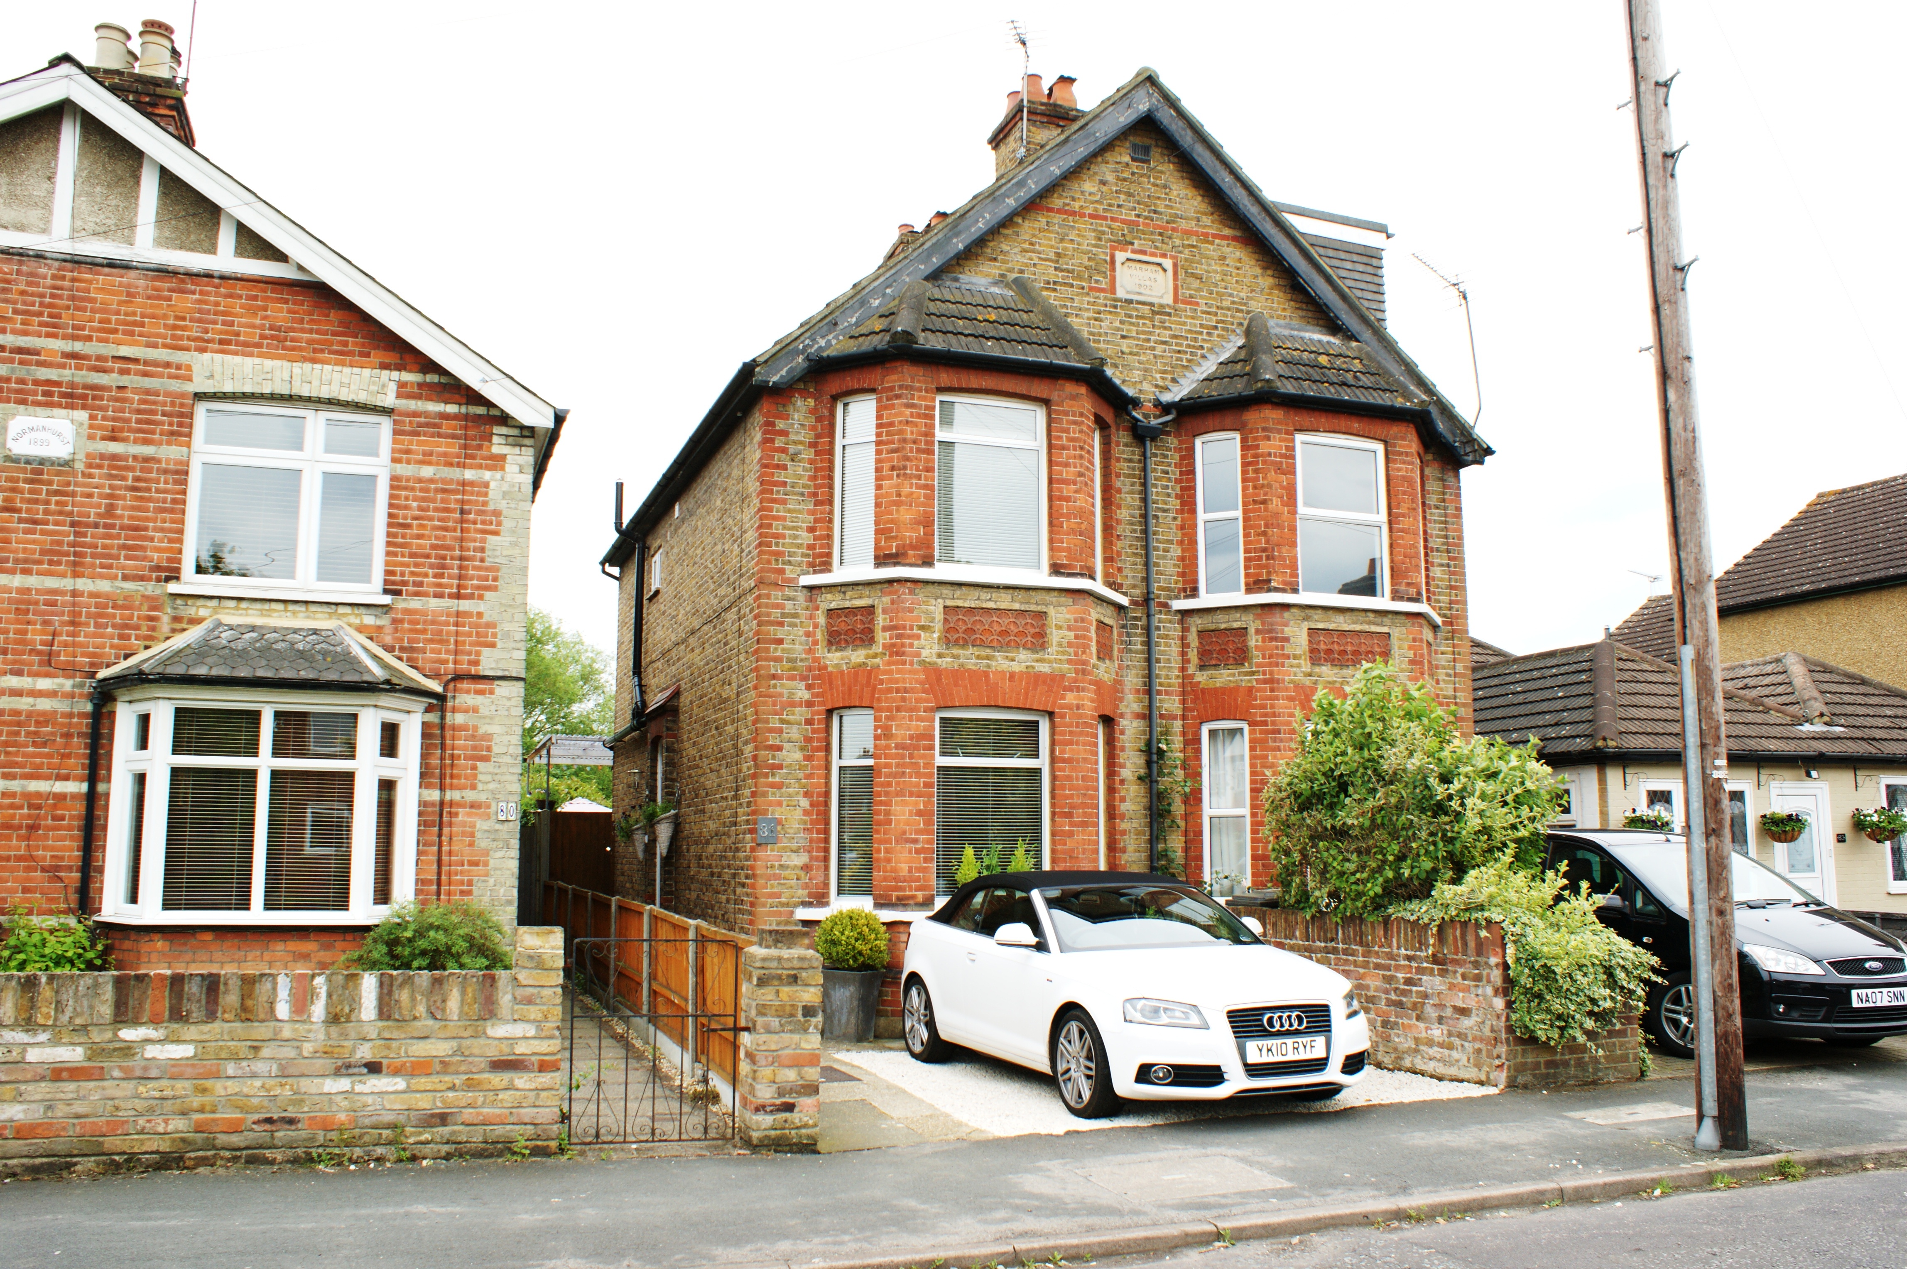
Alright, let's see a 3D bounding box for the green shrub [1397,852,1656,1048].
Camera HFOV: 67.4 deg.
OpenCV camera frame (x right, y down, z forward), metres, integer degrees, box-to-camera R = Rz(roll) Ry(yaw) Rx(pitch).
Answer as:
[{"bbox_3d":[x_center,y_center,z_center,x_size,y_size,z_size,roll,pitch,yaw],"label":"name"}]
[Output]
[{"bbox_3d":[3.964,2.227,9.771,1.500,1.350,1.350,3,-8,-21],"label":"green shrub"}]

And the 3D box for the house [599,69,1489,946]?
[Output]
[{"bbox_3d":[0.380,-0.722,17.847,8.200,9.700,10.200,3,-8,-21],"label":"house"}]

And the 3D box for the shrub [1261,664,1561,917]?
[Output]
[{"bbox_3d":[3.543,1.694,11.032,1.750,2.950,1.950,3,-8,-21],"label":"shrub"}]

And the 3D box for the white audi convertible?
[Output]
[{"bbox_3d":[1.036,2.322,9.720,1.790,1.420,4.240,3,-8,-22],"label":"white audi convertible"}]

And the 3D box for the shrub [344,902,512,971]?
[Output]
[{"bbox_3d":[-3.346,2.310,9.143,1.140,1.160,1.100,3,-8,-21],"label":"shrub"}]

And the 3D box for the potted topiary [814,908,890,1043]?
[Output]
[{"bbox_3d":[-0.813,2.750,11.392,0.580,1.060,0.580,3,-8,-21],"label":"potted topiary"}]

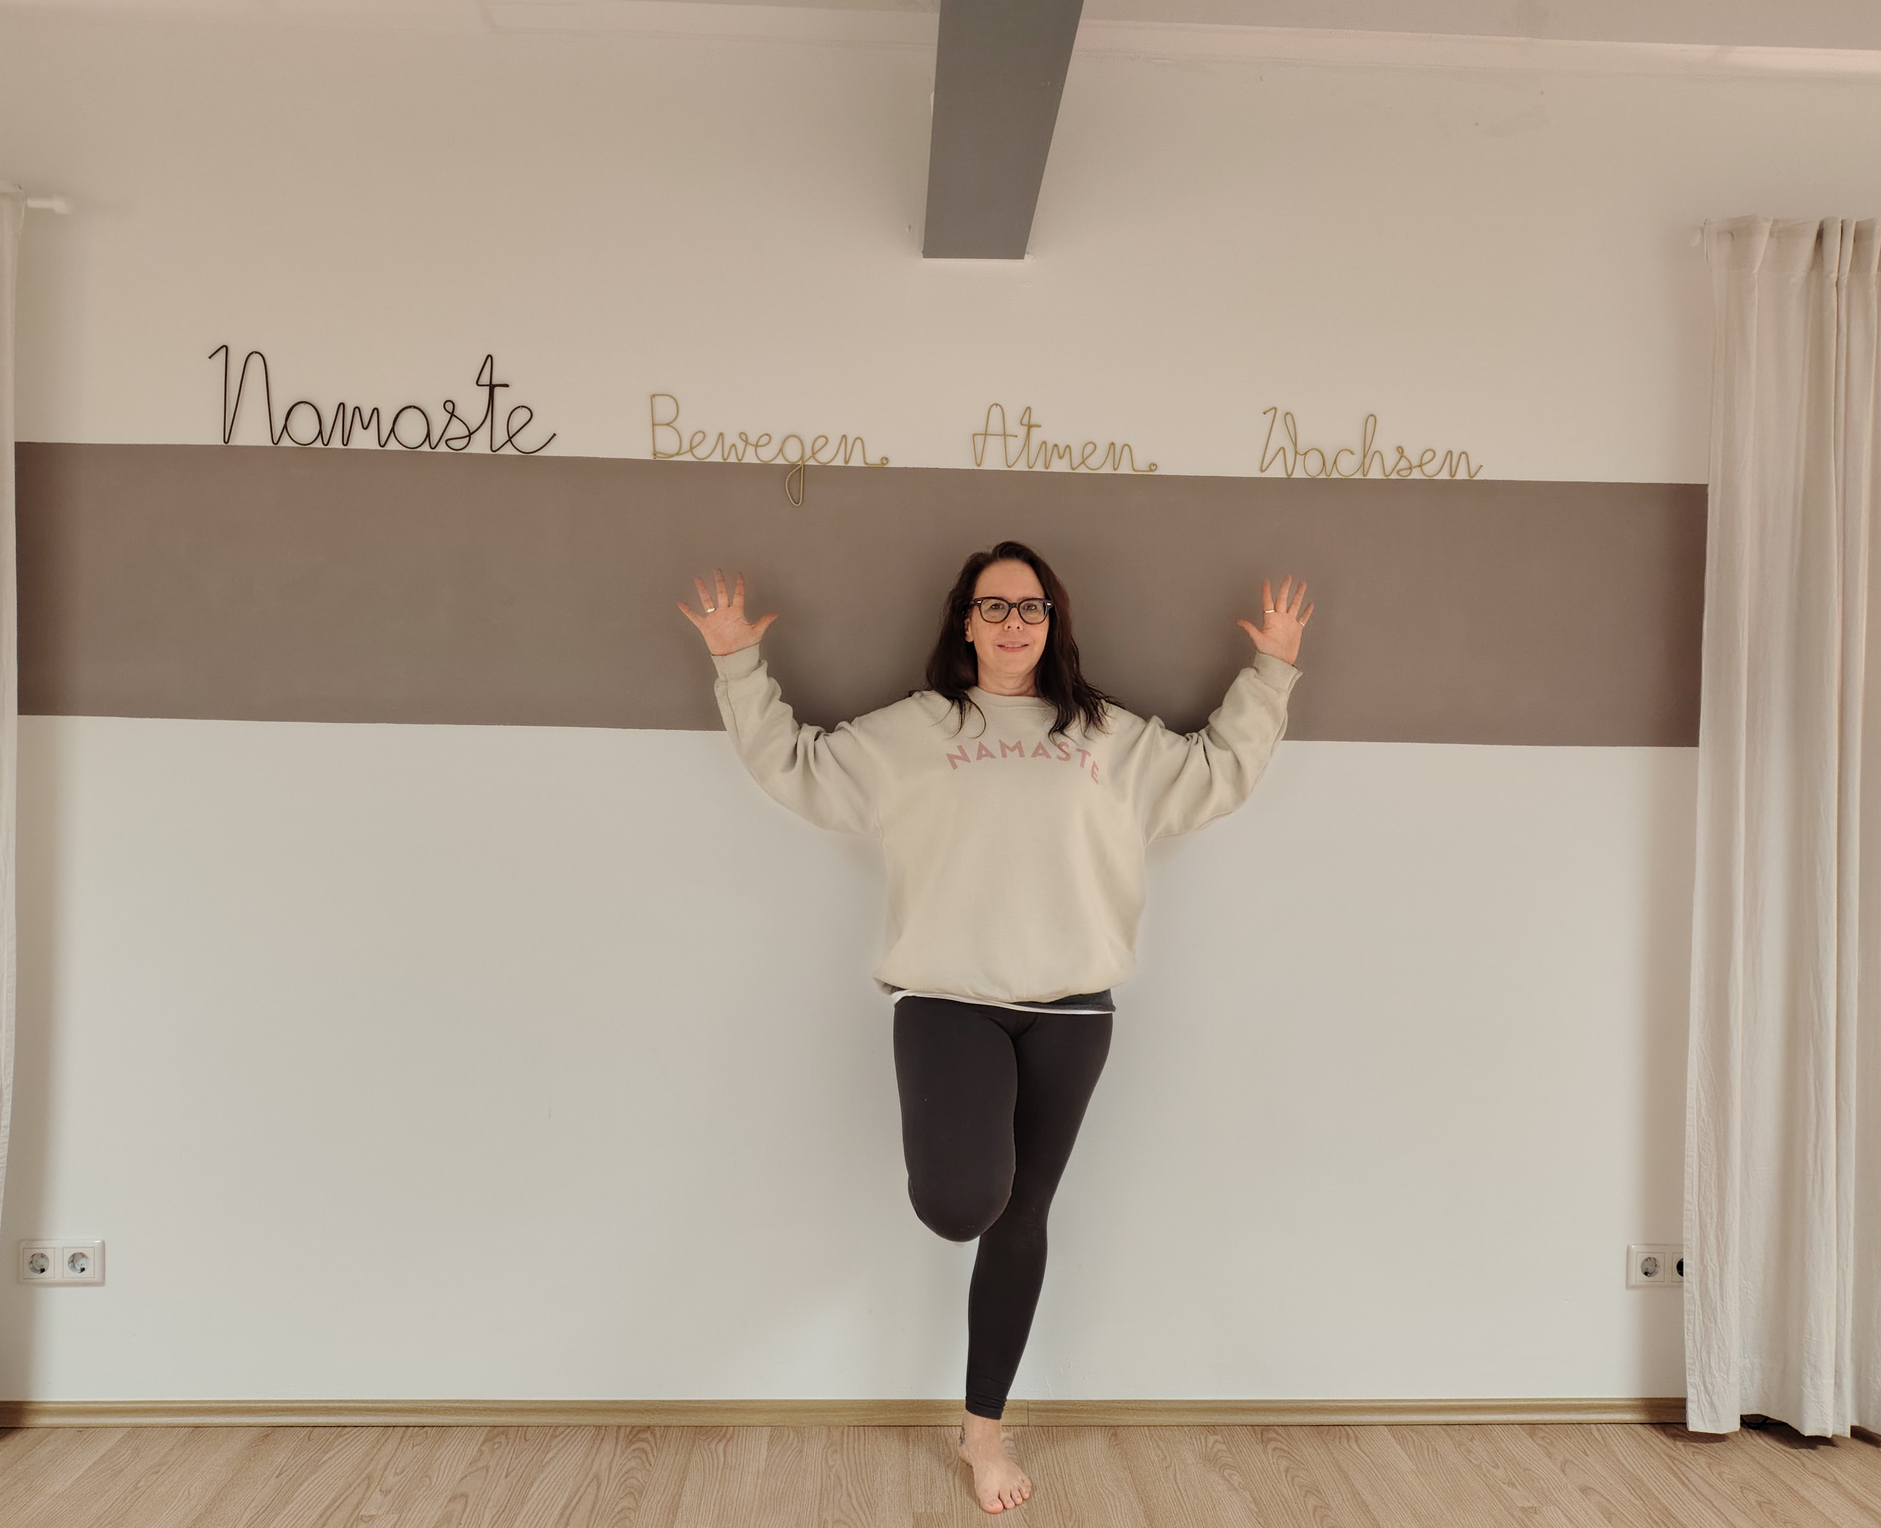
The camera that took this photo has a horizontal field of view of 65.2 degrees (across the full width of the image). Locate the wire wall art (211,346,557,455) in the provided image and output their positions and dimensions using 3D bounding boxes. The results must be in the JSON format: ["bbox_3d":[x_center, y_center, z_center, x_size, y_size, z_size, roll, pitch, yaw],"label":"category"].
[{"bbox_3d":[-1.034,-0.675,2.732,0.639,0.185,0.009,1,-1,-2],"label":"wire wall art"}]

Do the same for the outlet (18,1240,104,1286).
[{"bbox_3d":[-1.604,0.912,2.686,0.156,0.084,0.012,1,-1,-2],"label":"outlet"}]

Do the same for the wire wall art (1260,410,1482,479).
[{"bbox_3d":[0.826,-0.609,2.811,0.430,0.135,0.009,1,-1,-2],"label":"wire wall art"}]

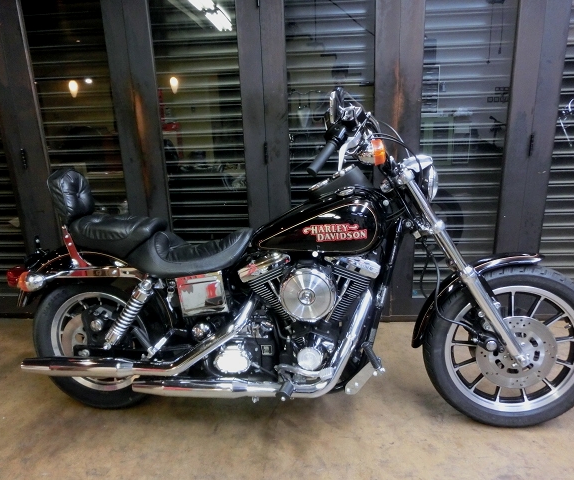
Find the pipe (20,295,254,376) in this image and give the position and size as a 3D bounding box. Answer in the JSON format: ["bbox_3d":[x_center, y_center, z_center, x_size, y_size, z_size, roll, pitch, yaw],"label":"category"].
[{"bbox_3d":[-0.576,0.372,1.704,0.950,0.312,0.145,0,11,7],"label":"pipe"}]

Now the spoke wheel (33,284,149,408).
[{"bbox_3d":[-0.790,0.427,1.926,0.640,0.640,0.134,0,9,6],"label":"spoke wheel"}]

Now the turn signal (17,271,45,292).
[{"bbox_3d":[-0.979,0.161,1.707,0.094,0.082,0.080,0,11,7],"label":"turn signal"}]

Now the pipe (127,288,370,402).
[{"bbox_3d":[-0.142,0.393,1.671,0.920,0.393,0.160,0,11,7],"label":"pipe"}]

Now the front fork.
[{"bbox_3d":[0.644,0.100,1.712,0.130,0.860,0.235,-33,4,10],"label":"front fork"}]

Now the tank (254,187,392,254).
[{"bbox_3d":[0.114,-0.082,1.709,0.510,0.235,0.290,0,11,7],"label":"tank"}]

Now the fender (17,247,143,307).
[{"bbox_3d":[-0.840,0.170,1.889,0.630,0.300,0.210,0,9,6],"label":"fender"}]

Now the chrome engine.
[{"bbox_3d":[0.079,0.286,1.775,0.540,0.515,0.360,0,9,6],"label":"chrome engine"}]

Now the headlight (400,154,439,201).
[{"bbox_3d":[0.506,-0.234,1.672,0.143,0.178,0.160,0,9,6],"label":"headlight"}]

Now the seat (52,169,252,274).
[{"bbox_3d":[-0.546,-0.094,1.812,0.870,0.415,0.320,0,9,6],"label":"seat"}]

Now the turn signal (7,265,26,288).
[{"bbox_3d":[-1.140,0.159,1.899,0.095,0.090,0.110,0,11,7],"label":"turn signal"}]

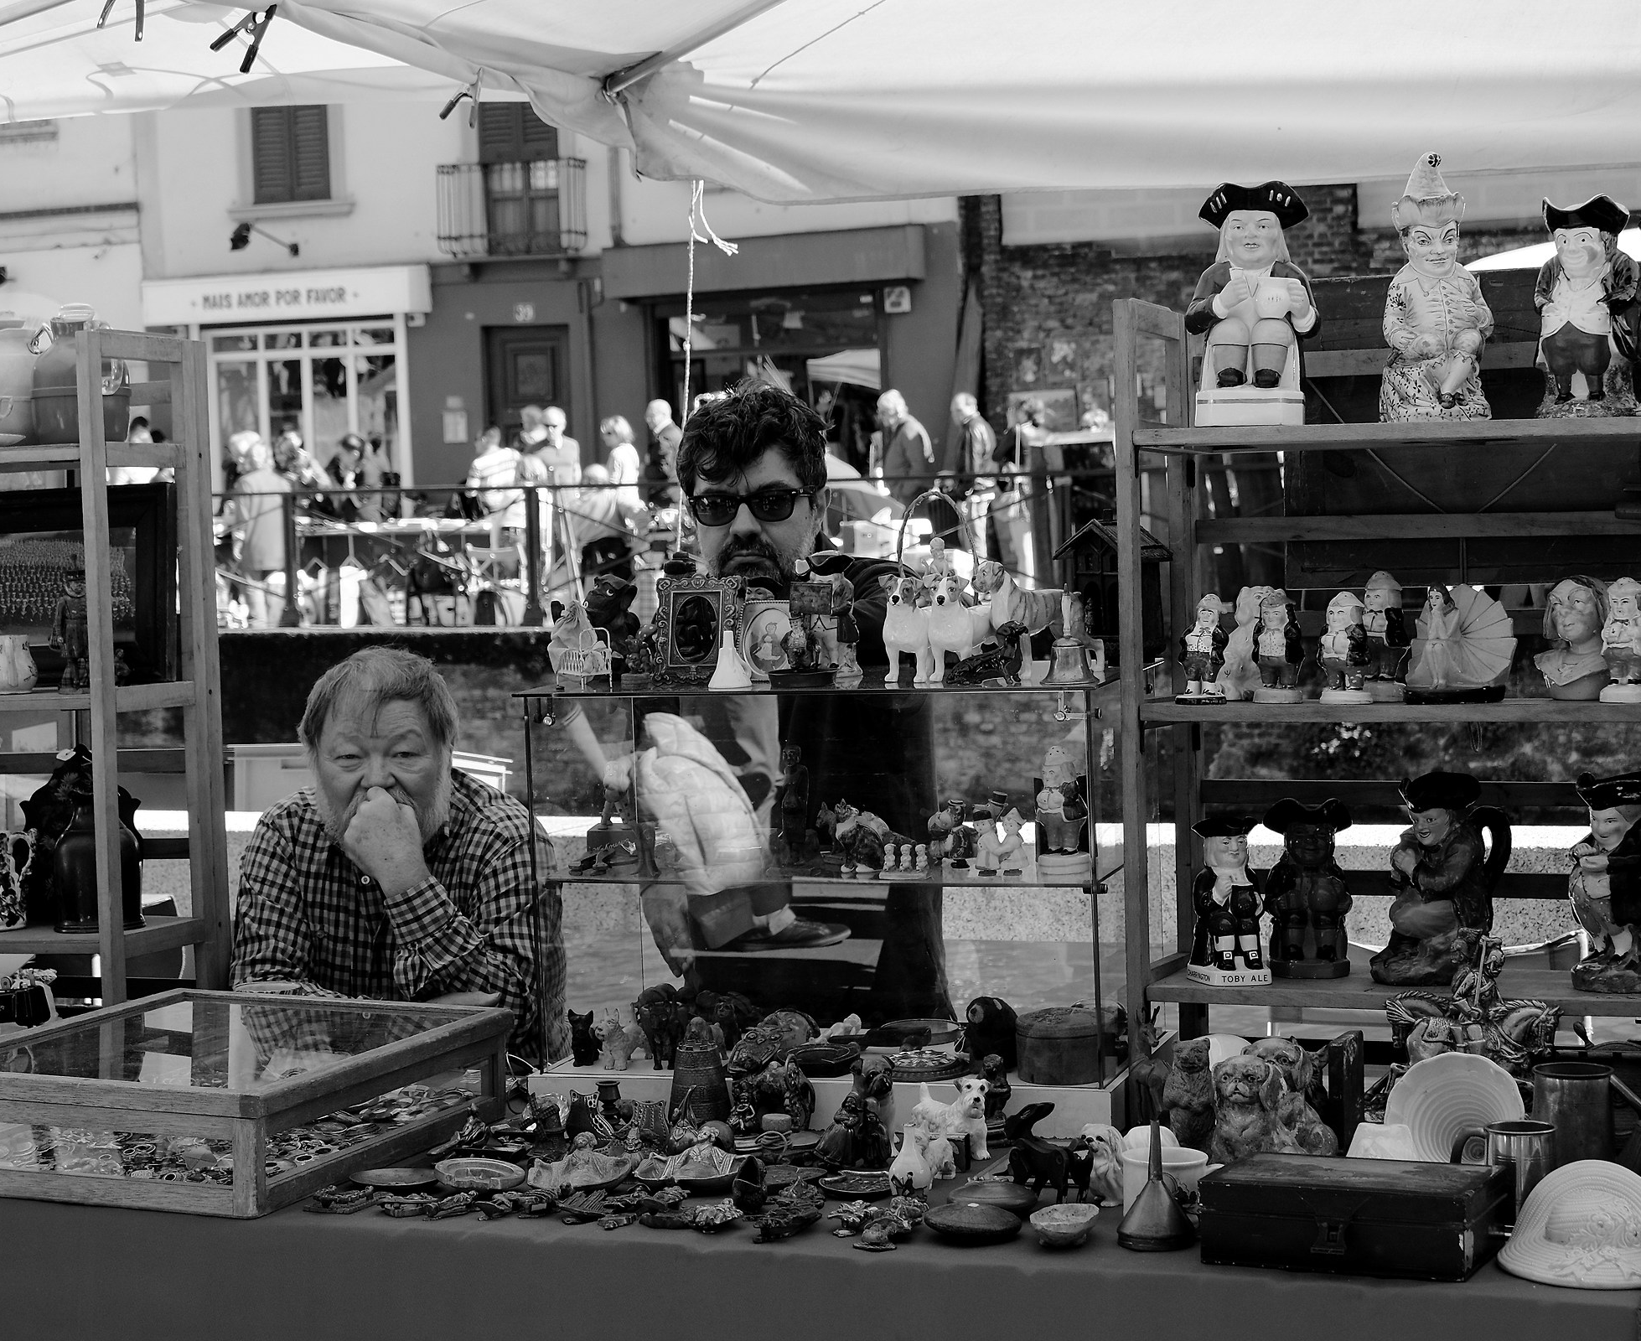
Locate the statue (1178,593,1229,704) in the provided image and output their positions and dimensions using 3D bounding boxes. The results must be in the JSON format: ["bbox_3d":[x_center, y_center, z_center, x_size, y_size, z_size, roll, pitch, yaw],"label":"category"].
[{"bbox_3d":[0.418,-0.024,3.551,0.055,0.121,0.058,-1,3,5],"label":"statue"}]

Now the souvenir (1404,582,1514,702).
[{"bbox_3d":[0.715,-0.032,3.621,0.127,0.133,0.060,-1,2,16],"label":"souvenir"}]

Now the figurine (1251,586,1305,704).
[{"bbox_3d":[0.519,-0.028,3.682,0.055,0.130,0.055,-1,2,19],"label":"figurine"}]

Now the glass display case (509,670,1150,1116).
[{"bbox_3d":[0.043,0.265,3.869,0.700,0.505,0.390,-1,3,17],"label":"glass display case"}]

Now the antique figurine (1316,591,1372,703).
[{"bbox_3d":[0.582,-0.026,3.596,0.056,0.127,0.055,1,4,35],"label":"antique figurine"}]

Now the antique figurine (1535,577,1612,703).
[{"bbox_3d":[0.809,-0.035,3.478,0.085,0.132,0.074,1,4,40],"label":"antique figurine"}]

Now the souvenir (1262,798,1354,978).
[{"bbox_3d":[0.560,0.250,3.718,0.104,0.206,0.095,-1,3,11],"label":"souvenir"}]

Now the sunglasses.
[{"bbox_3d":[-0.081,-0.207,4.087,0.145,0.048,0.145,-4,2,10],"label":"sunglasses"}]

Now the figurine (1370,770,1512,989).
[{"bbox_3d":[0.700,0.236,3.656,0.148,0.241,0.112,-3,3,-28],"label":"figurine"}]

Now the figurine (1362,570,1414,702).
[{"bbox_3d":[0.654,-0.040,3.747,0.059,0.145,0.062,0,2,27],"label":"figurine"}]

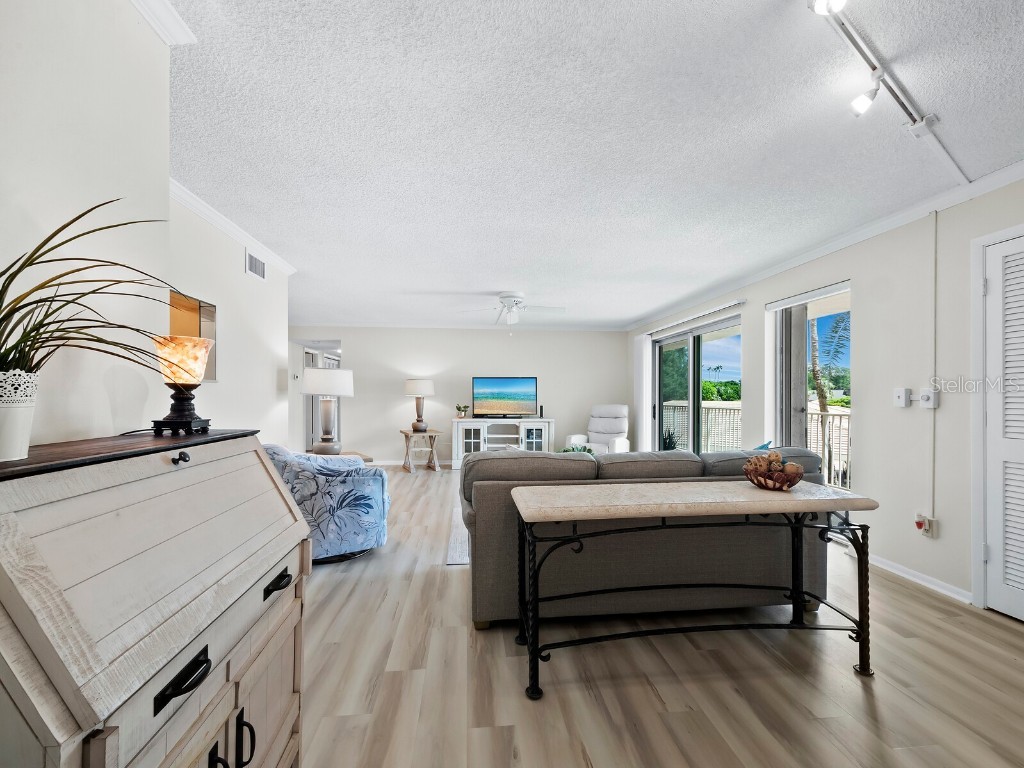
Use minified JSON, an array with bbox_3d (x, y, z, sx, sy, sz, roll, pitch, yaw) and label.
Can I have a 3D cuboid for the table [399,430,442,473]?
[{"bbox_3d":[-1.487,1.101,6.820,0.600,0.610,0.620,1,-1,-23],"label":"table"}]

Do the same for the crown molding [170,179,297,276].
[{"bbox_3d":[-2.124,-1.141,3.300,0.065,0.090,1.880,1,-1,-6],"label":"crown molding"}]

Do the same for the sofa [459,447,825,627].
[{"bbox_3d":[0.728,0.837,2.710,2.100,0.890,1.000,0,-1,-6],"label":"sofa"}]

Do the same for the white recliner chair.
[{"bbox_3d":[1.380,0.866,6.480,0.840,1.060,0.900,-1,-2,34],"label":"white recliner chair"}]

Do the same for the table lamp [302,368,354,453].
[{"bbox_3d":[-1.880,0.278,4.240,0.500,0.870,0.500,0,-1,-6],"label":"table lamp"}]

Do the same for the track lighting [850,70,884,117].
[{"bbox_3d":[1.351,-1.102,1.578,0.070,0.140,0.120,1,-1,-22],"label":"track lighting"}]

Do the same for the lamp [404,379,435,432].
[{"bbox_3d":[-1.517,0.354,6.820,0.490,0.865,0.490,0,-1,-6],"label":"lamp"}]

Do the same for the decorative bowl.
[{"bbox_3d":[1.247,0.457,1.996,0.250,0.092,0.250,1,-1,0],"label":"decorative bowl"}]

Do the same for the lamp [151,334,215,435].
[{"bbox_3d":[-0.985,0.001,1.232,0.150,0.290,0.150,1,-1,-6],"label":"lamp"}]

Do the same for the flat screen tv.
[{"bbox_3d":[-0.110,0.230,6.740,1.069,0.672,0.180,1,-1,-6],"label":"flat screen tv"}]

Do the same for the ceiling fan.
[{"bbox_3d":[-0.010,-0.891,4.930,1.300,0.400,1.300,0,-1,-7],"label":"ceiling fan"}]

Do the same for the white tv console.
[{"bbox_3d":[-0.146,0.962,6.731,1.629,0.777,0.410,1,-1,-6],"label":"white tv console"}]

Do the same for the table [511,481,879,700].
[{"bbox_3d":[0.800,0.883,1.926,1.560,0.750,0.420,0,-1,-6],"label":"table"}]

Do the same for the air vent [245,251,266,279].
[{"bbox_3d":[-2.172,-1.006,3.534,0.030,0.210,0.335,1,-1,-6],"label":"air vent"}]

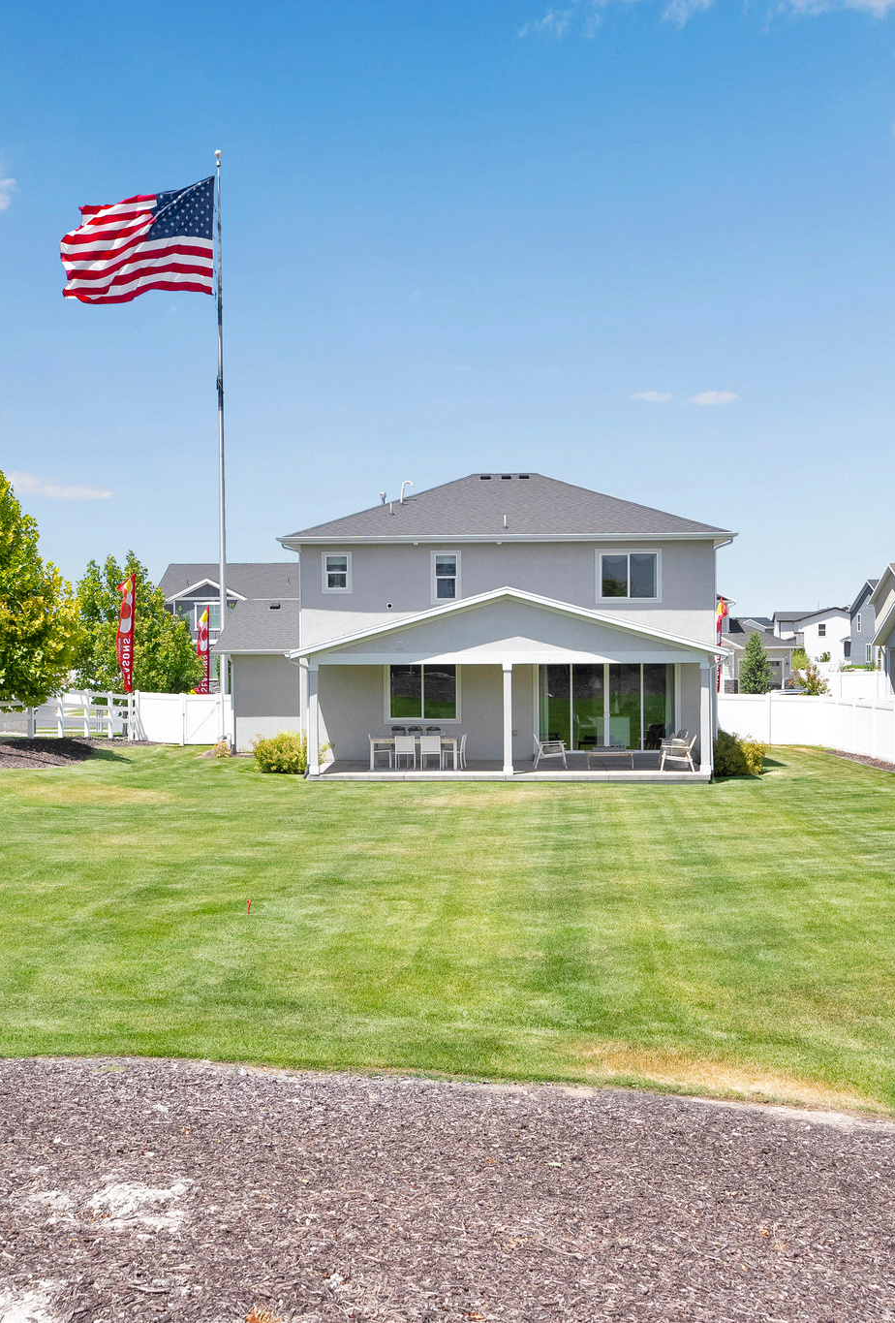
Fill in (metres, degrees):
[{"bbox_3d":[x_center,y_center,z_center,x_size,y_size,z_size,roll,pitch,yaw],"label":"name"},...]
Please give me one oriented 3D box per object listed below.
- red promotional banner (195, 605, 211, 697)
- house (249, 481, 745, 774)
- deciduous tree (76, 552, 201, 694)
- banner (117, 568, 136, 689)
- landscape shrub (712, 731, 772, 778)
[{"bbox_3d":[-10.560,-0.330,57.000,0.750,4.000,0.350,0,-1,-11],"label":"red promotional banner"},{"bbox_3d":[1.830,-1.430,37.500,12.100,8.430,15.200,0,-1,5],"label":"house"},{"bbox_3d":[-12.500,-0.680,53.000,5.000,7.300,4.900,0,-1,5],"label":"deciduous tree"},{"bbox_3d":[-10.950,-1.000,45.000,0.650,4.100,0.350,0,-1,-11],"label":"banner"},{"bbox_3d":[7.100,2.230,32.000,1.400,1.150,1.350,0,-1,5],"label":"landscape shrub"}]

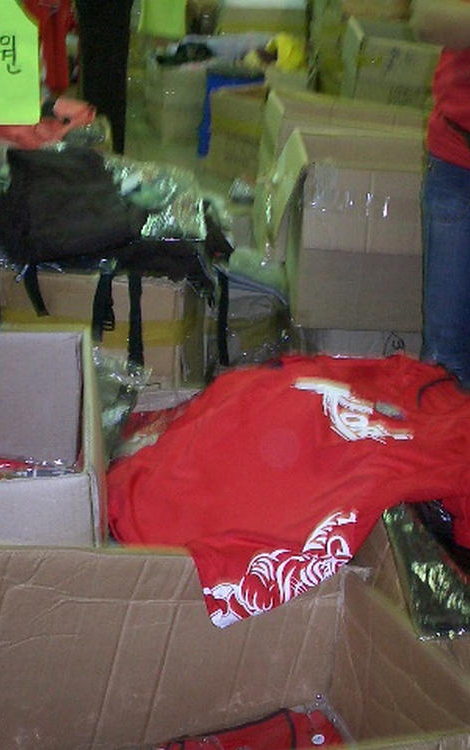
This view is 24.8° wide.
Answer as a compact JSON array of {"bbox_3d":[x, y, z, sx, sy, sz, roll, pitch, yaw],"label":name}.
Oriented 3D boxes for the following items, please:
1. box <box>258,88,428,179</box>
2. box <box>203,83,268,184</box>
[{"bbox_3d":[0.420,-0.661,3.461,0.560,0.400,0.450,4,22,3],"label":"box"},{"bbox_3d":[0.187,-0.915,4.087,0.450,0.310,0.420,10,23,17],"label":"box"}]

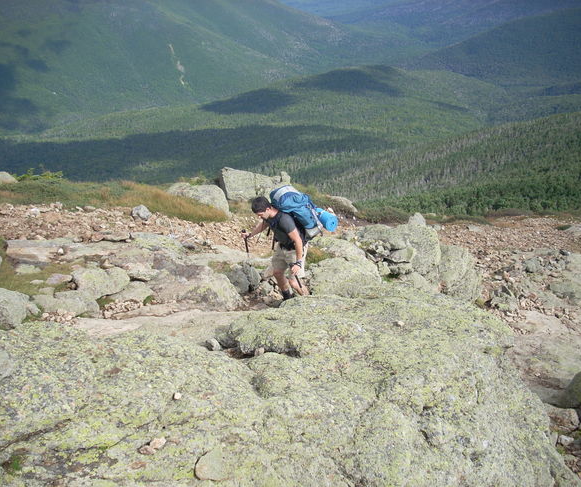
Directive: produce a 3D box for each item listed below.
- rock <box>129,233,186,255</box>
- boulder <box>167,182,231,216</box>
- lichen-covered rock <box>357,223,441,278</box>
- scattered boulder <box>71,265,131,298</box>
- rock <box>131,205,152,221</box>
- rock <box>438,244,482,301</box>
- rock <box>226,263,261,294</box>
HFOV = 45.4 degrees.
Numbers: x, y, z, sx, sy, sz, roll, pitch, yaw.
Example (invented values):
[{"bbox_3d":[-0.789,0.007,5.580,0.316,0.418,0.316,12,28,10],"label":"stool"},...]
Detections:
[{"bbox_3d":[-1.937,-0.002,10.200,0.804,0.233,0.523,0,22,0],"label":"rock"},{"bbox_3d":[-1.744,-0.822,13.200,1.198,0.607,0.839,0,22,0],"label":"boulder"},{"bbox_3d":[1.300,0.080,8.400,0.992,0.601,0.744,0,22,0],"label":"lichen-covered rock"},{"bbox_3d":[-2.257,0.464,8.300,0.657,0.304,0.493,0,22,0],"label":"scattered boulder"},{"bbox_3d":[-2.641,-0.550,12.300,0.373,0.260,0.299,0,22,0],"label":"rock"},{"bbox_3d":[1.932,0.331,7.900,0.465,0.642,0.395,0,22,0],"label":"rock"},{"bbox_3d":[-0.575,0.428,8.500,0.413,0.366,0.351,0,22,0],"label":"rock"}]

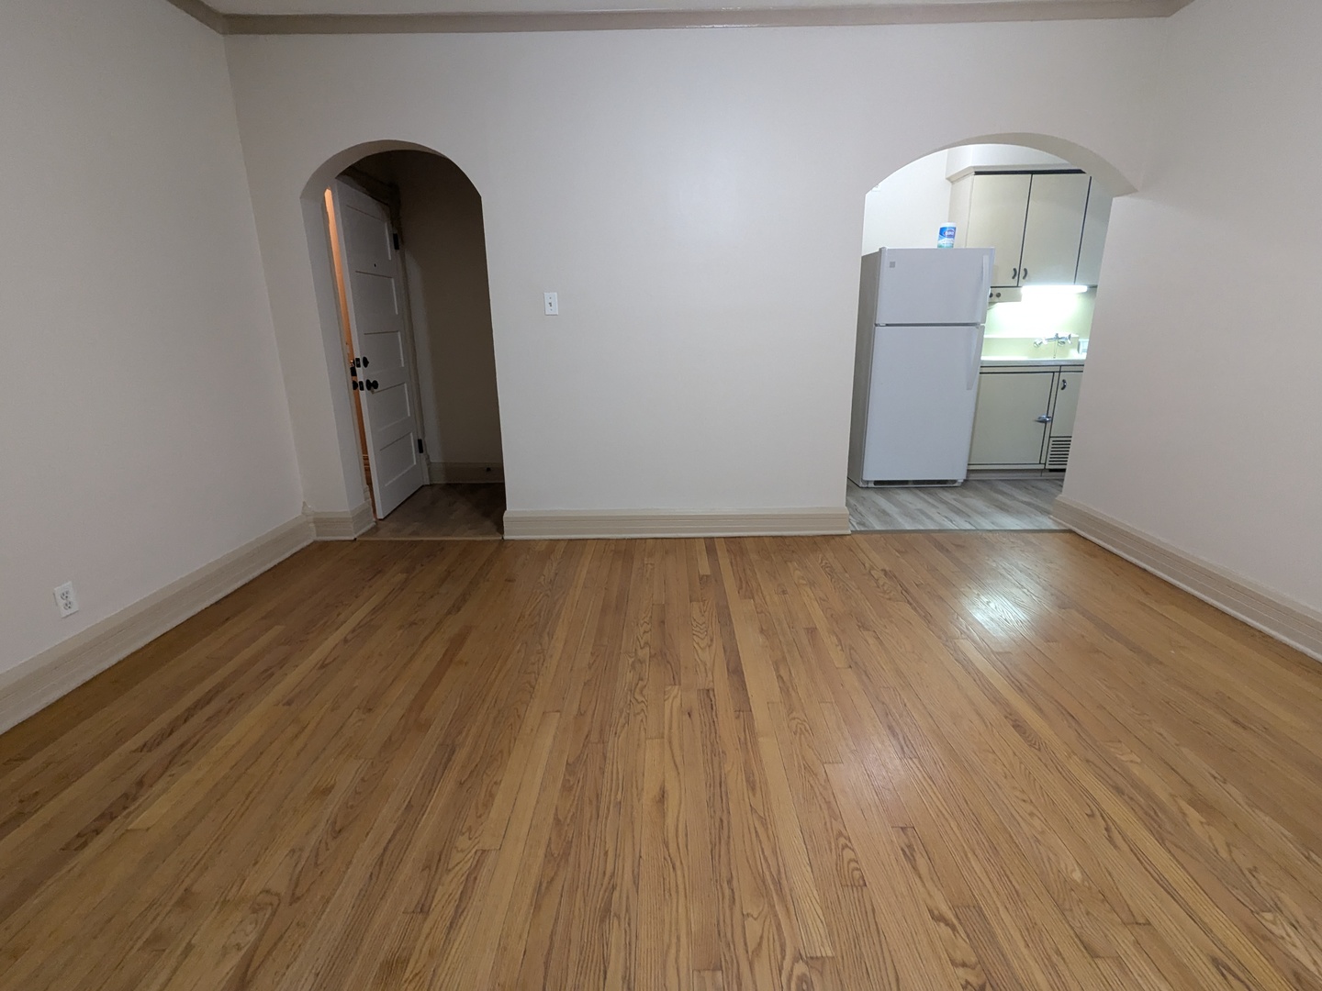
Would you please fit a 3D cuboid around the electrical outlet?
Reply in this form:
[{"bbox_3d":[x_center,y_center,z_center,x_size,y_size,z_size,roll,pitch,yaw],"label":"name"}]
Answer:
[{"bbox_3d":[-2.113,0.373,2.179,0.008,0.114,0.070,-1,16,1],"label":"electrical outlet"}]

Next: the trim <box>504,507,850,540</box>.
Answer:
[{"bbox_3d":[0.094,0.165,3.640,2.072,0.174,0.028,-1,16,0],"label":"trim"}]

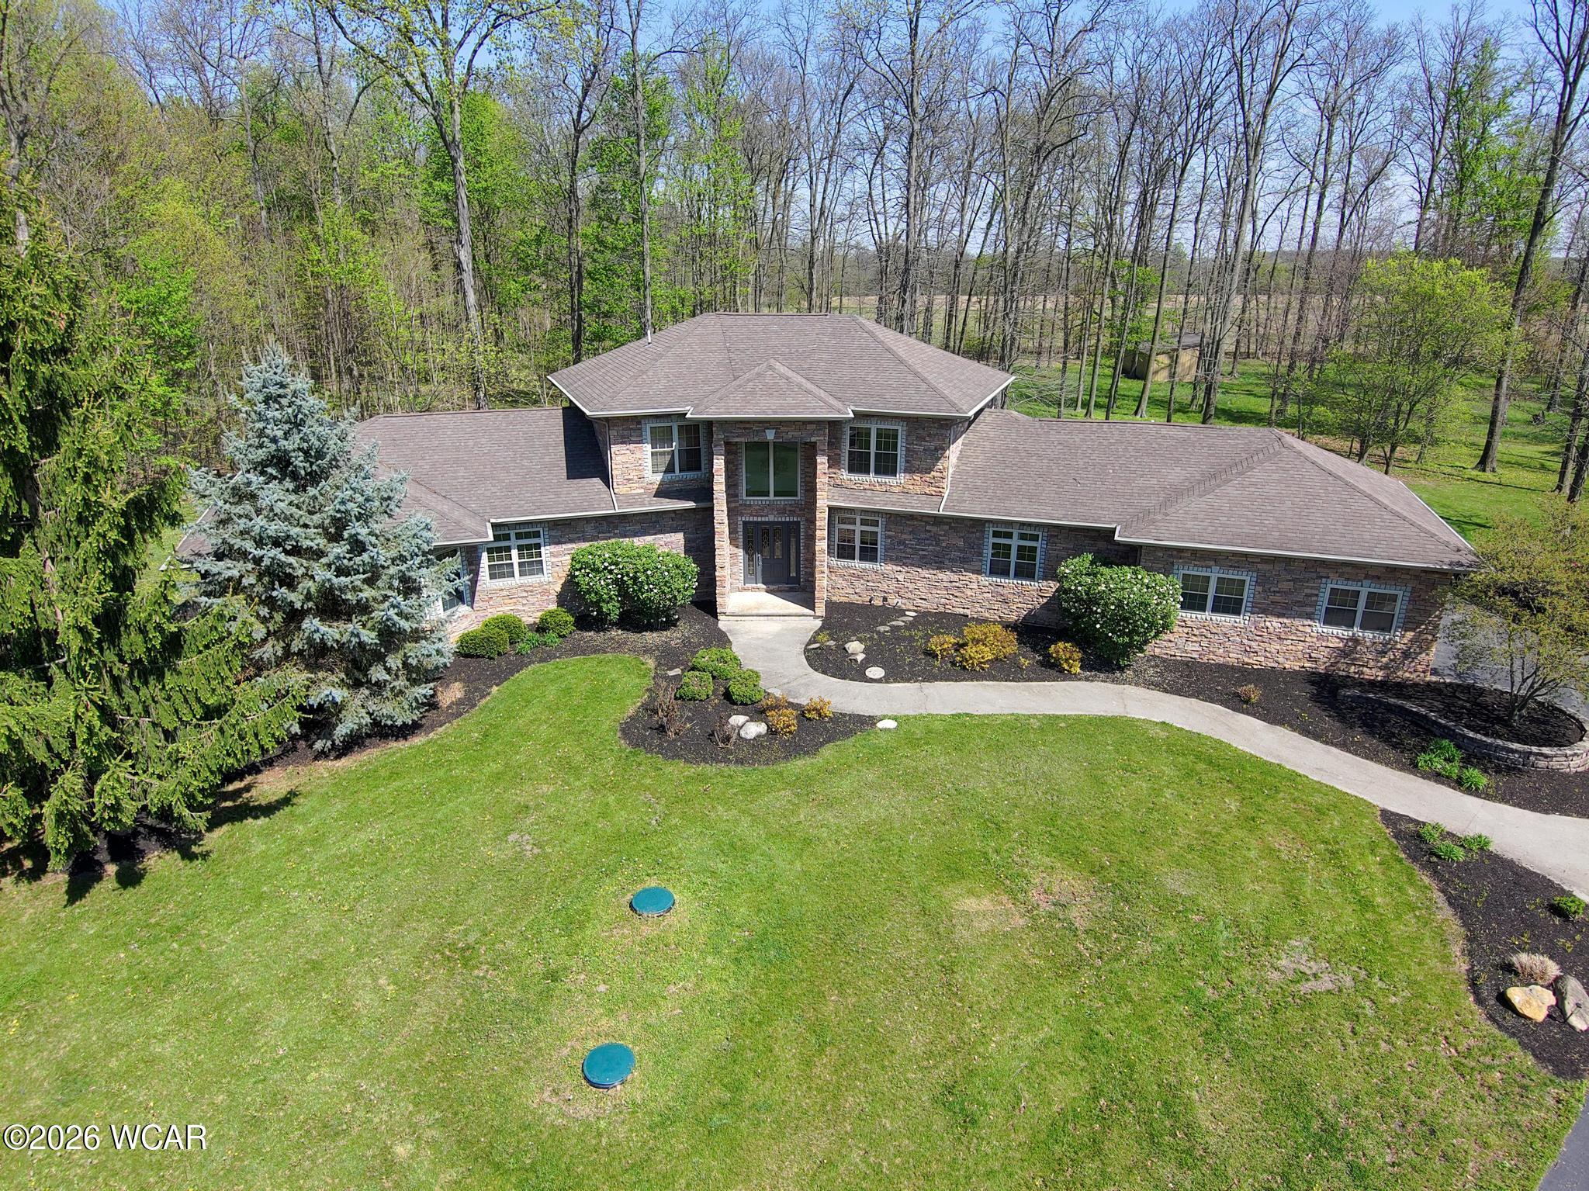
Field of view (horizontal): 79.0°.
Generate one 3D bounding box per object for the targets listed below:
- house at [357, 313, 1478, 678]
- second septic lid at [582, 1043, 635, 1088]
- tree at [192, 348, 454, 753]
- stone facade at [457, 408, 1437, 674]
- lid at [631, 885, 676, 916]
[{"bbox_3d":[0.500,-4.169,29.685,37.500,8.400,15.400,0,19,0],"label":"house"},{"bbox_3d":[-2.415,6.104,12.500,0.690,0.090,0.690,0,19,0],"label":"second septic lid"},{"bbox_3d":[-11.200,-1.419,21.960,6.000,8.300,6.000,0,19,0],"label":"tree"},{"bbox_3d":[1.400,-1.670,26.321,29.300,5.900,6.600,0,19,0],"label":"stone facade"},{"bbox_3d":[-2.247,4.850,15.300,0.700,0.090,0.700,0,19,0],"label":"lid"}]

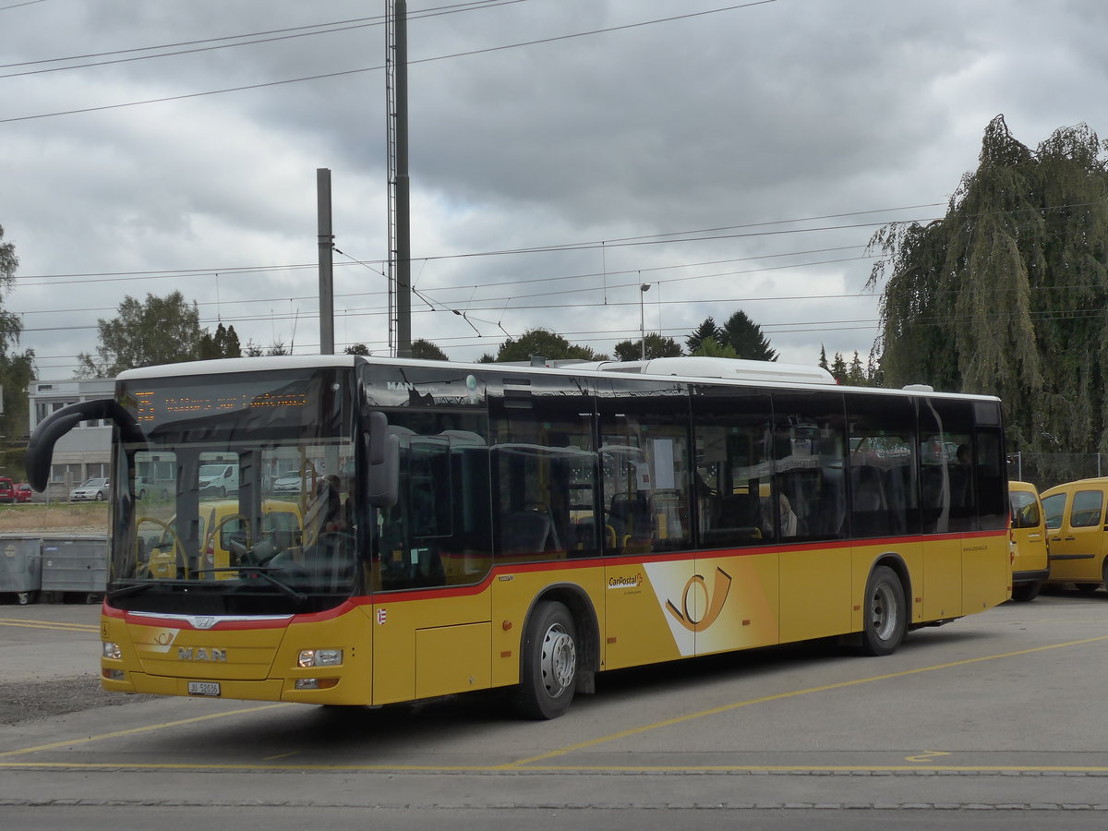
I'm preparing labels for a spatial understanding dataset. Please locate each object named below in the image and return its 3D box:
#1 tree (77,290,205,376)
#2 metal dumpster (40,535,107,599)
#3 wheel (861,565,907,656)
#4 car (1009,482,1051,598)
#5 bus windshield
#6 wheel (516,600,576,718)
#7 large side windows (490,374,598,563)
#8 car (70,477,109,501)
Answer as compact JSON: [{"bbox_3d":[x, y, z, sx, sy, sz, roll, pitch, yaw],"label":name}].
[{"bbox_3d":[-33.200,-1.850,170.000,10.500,16.500,10.000,0,-1,-13],"label":"tree"},{"bbox_3d":[-8.650,2.760,38.100,1.160,1.240,1.000,-1,-1,-3],"label":"metal dumpster"},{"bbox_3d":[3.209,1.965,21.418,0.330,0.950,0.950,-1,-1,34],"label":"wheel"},{"bbox_3d":[5.570,1.910,32.500,1.830,1.810,4.200,0,-1,-29],"label":"car"},{"bbox_3d":[-2.396,0.553,15.033,2.440,1.710,0.300,-1,-1,34],"label":"bus windshield"},{"bbox_3d":[-0.091,1.896,16.522,0.290,0.950,0.950,-1,-1,25],"label":"wheel"},{"bbox_3d":[-0.066,0.412,16.320,0.090,1.430,1.520,-1,-1,34],"label":"large side windows"},{"bbox_3d":[-28.100,4.620,132.000,1.730,1.430,4.350,-1,-1,30],"label":"car"}]

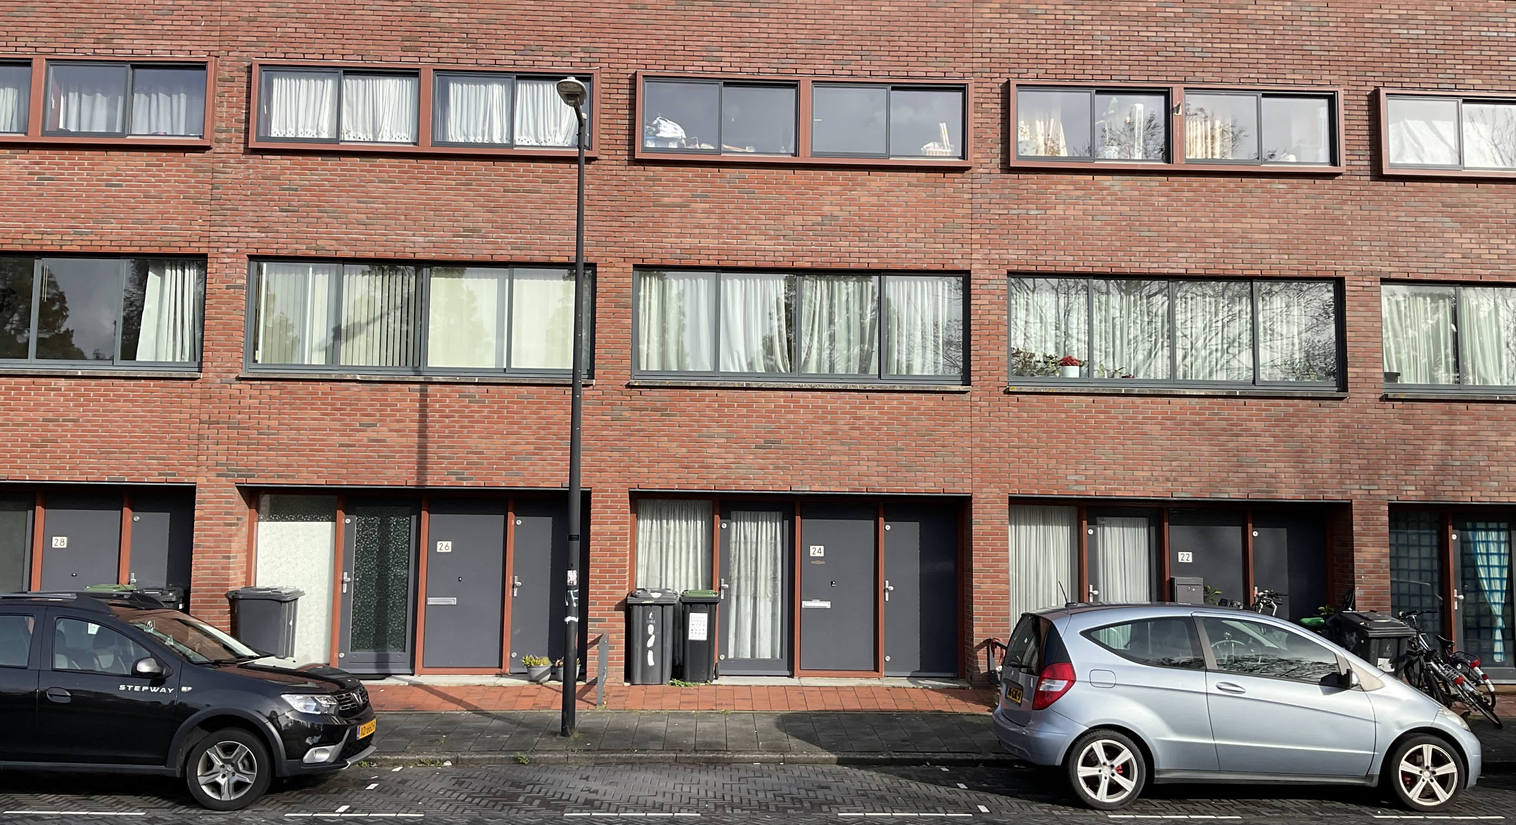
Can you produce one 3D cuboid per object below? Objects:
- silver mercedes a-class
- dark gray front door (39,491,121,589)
[{"bbox_3d":[4.060,2.416,10.818,3.883,1.593,1.764,1,-6,-2],"label":"silver mercedes a-class"},{"bbox_3d":[-8.038,1.968,15.101,0.902,2.013,0.080,1,-5,-2],"label":"dark gray front door"}]

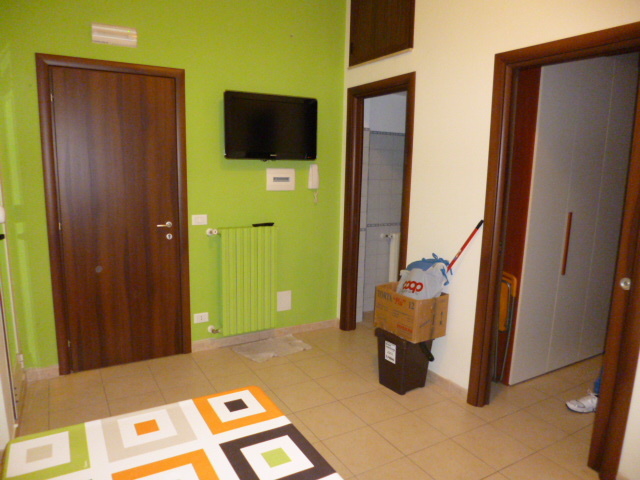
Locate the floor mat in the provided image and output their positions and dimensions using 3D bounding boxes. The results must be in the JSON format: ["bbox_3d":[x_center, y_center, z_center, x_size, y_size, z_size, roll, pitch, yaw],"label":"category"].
[{"bbox_3d":[-0.390,0.920,3.790,0.560,0.010,0.350,-5,11,-37],"label":"floor mat"}]

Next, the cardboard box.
[{"bbox_3d":[0.632,0.497,3.103,0.298,0.294,0.388,-5,11,-34],"label":"cardboard box"}]

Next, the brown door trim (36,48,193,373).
[{"bbox_3d":[-1.454,-0.147,3.280,0.935,2.215,0.080,-4,10,-31],"label":"brown door trim"}]

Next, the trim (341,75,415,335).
[{"bbox_3d":[0.497,-0.175,3.736,0.140,2.220,0.860,-4,10,-31],"label":"trim"}]

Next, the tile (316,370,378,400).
[{"bbox_3d":[0.186,1.036,3.152,0.331,0.010,0.328,-4,10,-31],"label":"tile"}]

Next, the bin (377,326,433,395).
[{"bbox_3d":[0.595,0.836,3.138,0.310,0.410,0.285,-5,11,-35],"label":"bin"}]

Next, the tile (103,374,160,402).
[{"bbox_3d":[-1.291,1.021,3.053,0.328,0.010,0.328,-4,10,-31],"label":"tile"}]

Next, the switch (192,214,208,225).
[{"bbox_3d":[-0.954,-0.158,3.534,0.120,0.080,0.010,-4,10,-31],"label":"switch"}]

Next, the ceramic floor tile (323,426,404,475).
[{"bbox_3d":[0.235,1.151,2.440,0.328,0.010,0.328,-4,10,-31],"label":"ceramic floor tile"}]

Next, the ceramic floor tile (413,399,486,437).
[{"bbox_3d":[0.804,1.110,2.768,0.331,0.010,0.328,-4,10,-31],"label":"ceramic floor tile"}]

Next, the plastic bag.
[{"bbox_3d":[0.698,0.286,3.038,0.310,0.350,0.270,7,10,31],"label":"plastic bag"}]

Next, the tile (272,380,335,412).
[{"bbox_3d":[-0.099,1.056,2.984,0.331,0.010,0.328,-4,10,-31],"label":"tile"}]

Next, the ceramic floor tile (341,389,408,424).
[{"bbox_3d":[0.352,1.083,2.876,0.331,0.010,0.328,-4,10,-31],"label":"ceramic floor tile"}]

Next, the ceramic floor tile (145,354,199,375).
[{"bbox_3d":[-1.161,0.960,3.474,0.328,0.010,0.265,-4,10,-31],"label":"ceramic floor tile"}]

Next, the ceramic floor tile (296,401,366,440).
[{"bbox_3d":[0.068,1.102,2.707,0.331,0.010,0.328,-4,10,-31],"label":"ceramic floor tile"}]

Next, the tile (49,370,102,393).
[{"bbox_3d":[-1.736,0.994,3.140,0.331,0.010,0.328,-4,10,-31],"label":"tile"}]

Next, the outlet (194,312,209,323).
[{"bbox_3d":[-0.979,0.643,3.665,0.120,0.080,0.010,-4,10,-31],"label":"outlet"}]

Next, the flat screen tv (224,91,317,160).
[{"bbox_3d":[-0.401,-0.914,3.643,0.800,0.505,0.090,-3,10,-29],"label":"flat screen tv"}]

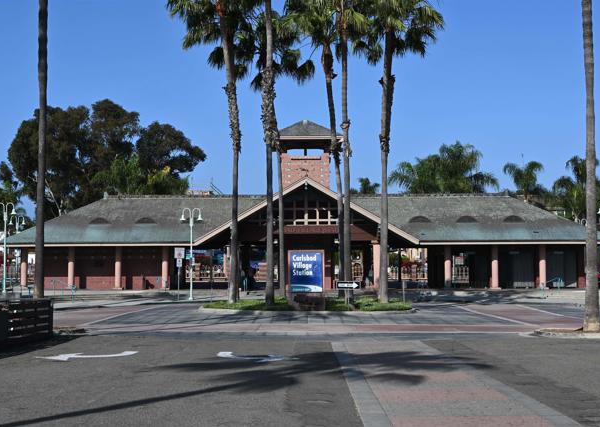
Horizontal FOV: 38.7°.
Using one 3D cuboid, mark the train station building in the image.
[{"bbox_3d":[0.568,-0.786,66.391,43.680,13.020,12.800,0,-4,0],"label":"train station building"}]

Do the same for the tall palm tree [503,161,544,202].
[{"bbox_3d":[26.901,0.848,102.153,5.020,14.350,5.020,0,-4,0],"label":"tall palm tree"}]

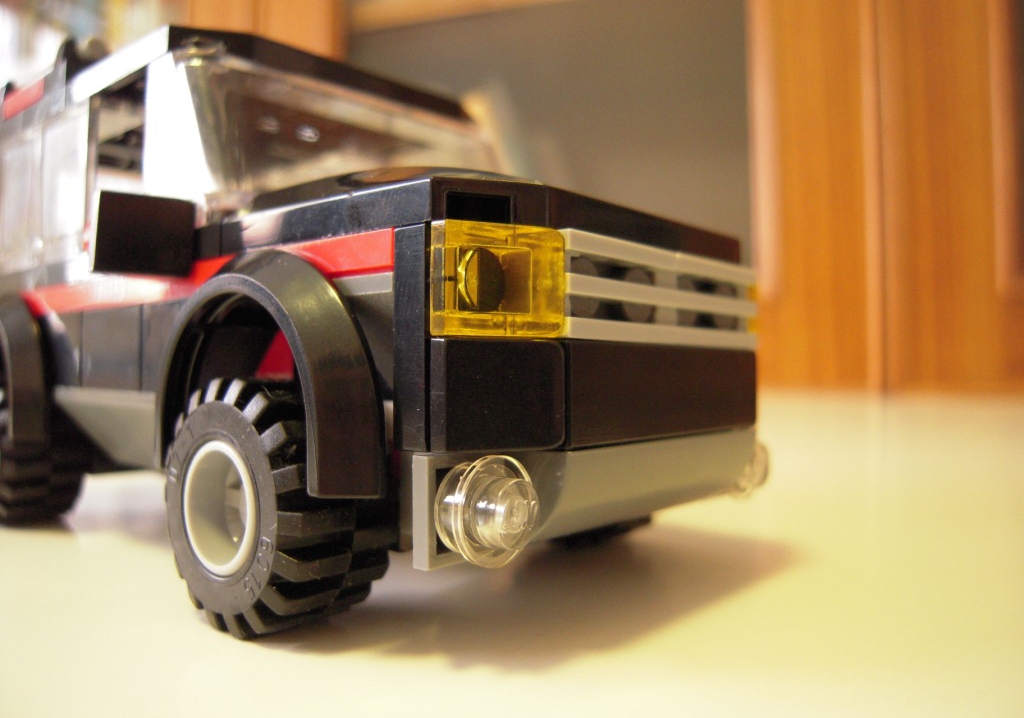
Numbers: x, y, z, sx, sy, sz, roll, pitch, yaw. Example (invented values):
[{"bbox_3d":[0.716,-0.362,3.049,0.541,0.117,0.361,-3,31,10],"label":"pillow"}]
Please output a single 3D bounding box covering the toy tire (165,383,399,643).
[{"bbox_3d":[-0.020,0.012,0.071,0.021,0.021,0.012,-1,-2,41],"label":"toy tire"}]

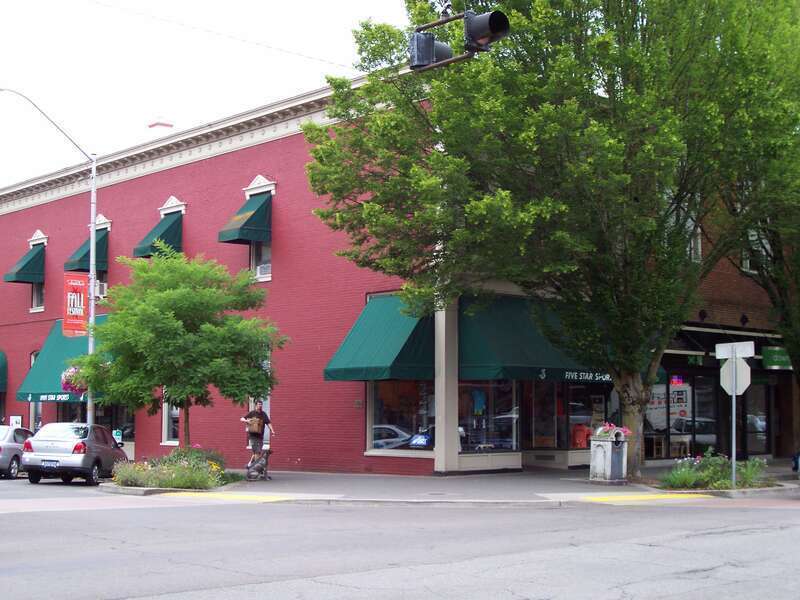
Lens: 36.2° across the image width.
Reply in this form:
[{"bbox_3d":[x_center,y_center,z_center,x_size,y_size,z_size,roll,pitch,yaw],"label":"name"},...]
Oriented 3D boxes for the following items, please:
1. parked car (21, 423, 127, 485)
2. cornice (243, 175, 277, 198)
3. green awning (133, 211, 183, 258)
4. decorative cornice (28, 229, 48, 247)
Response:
[{"bbox_3d":[-8.288,3.924,31.787,1.660,1.500,4.150,0,-6,4],"label":"parked car"},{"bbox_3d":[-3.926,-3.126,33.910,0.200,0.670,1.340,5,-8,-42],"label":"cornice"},{"bbox_3d":[-7.375,-1.954,37.417,1.037,1.511,0.997,5,-7,-42],"label":"green awning"},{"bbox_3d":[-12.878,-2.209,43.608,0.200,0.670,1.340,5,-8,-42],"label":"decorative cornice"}]

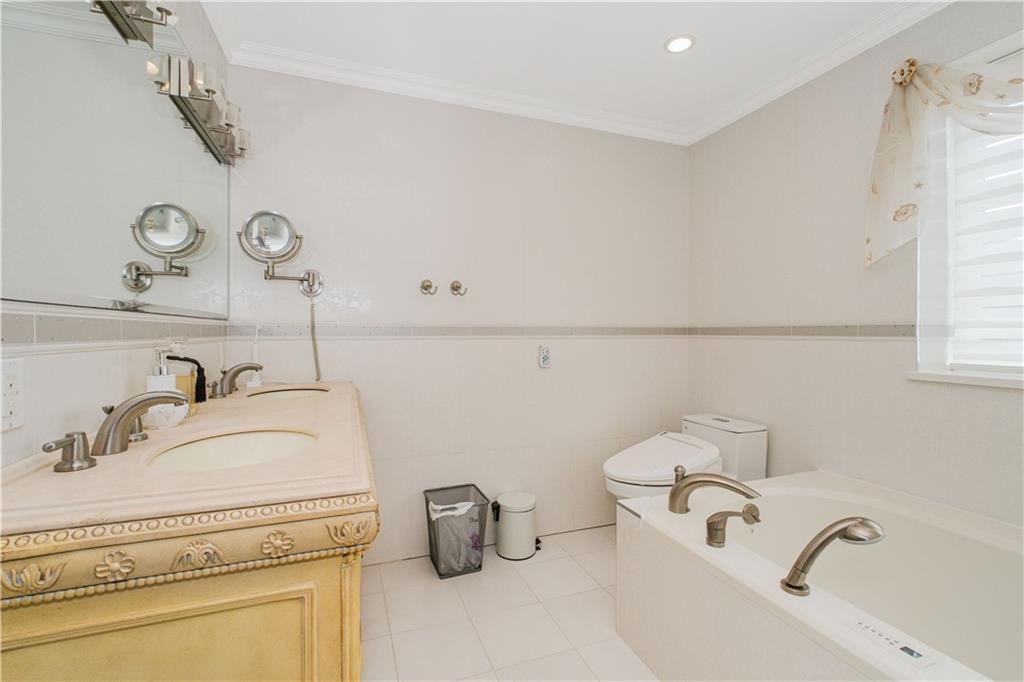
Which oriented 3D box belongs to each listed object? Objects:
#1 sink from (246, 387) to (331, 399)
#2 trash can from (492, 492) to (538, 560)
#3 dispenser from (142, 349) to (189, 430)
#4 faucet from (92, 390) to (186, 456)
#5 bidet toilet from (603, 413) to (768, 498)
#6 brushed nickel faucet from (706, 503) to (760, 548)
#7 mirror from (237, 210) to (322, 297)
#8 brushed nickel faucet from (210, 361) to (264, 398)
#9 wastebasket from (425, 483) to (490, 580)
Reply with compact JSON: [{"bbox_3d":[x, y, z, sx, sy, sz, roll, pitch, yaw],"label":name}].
[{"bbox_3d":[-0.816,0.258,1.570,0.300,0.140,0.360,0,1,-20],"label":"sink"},{"bbox_3d":[0.028,0.950,2.207,0.250,0.270,0.210,0,1,-5],"label":"trash can"},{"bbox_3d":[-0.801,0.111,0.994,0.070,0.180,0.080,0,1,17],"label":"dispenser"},{"bbox_3d":[-0.701,0.149,0.812,0.152,0.113,0.052,0,1,-20],"label":"faucet"},{"bbox_3d":[0.849,0.767,2.236,0.790,0.633,0.420,0,1,-20],"label":"bidet toilet"},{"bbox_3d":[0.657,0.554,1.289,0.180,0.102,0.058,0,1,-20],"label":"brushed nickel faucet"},{"bbox_3d":[-1.006,-0.377,1.863,0.315,0.340,0.150,0,1,-20],"label":"mirror"},{"bbox_3d":[-1.009,0.137,1.559,0.170,0.113,0.240,0,1,-20],"label":"brushed nickel faucet"},{"bbox_3d":[-0.276,0.918,2.066,0.255,0.338,0.255,0,1,-20],"label":"wastebasket"}]

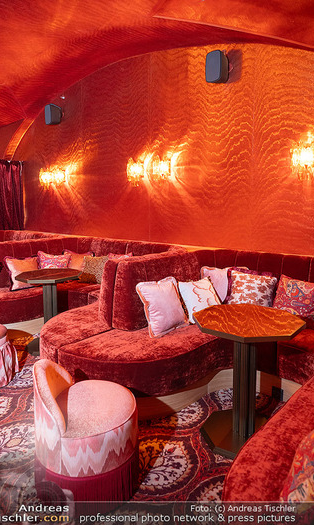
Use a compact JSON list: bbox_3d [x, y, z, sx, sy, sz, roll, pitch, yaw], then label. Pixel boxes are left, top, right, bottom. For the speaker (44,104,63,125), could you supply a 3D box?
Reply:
[{"bbox_3d":[-1.417,-2.007,4.794,0.148,0.240,0.150,8,12,43],"label":"speaker"}]

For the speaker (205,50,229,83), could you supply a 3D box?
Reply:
[{"bbox_3d":[0.537,-1.709,3.087,0.148,0.240,0.150,7,11,38],"label":"speaker"}]

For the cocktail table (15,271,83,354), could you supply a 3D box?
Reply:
[{"bbox_3d":[-1.045,0.482,3.480,0.590,0.745,0.590,-1,9,-3],"label":"cocktail table"}]

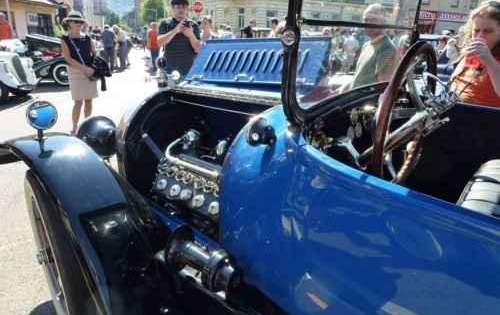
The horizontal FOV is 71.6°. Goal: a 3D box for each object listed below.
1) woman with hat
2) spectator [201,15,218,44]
[{"bbox_3d":[-2.406,-1.125,4.831,0.550,1.670,0.380,-9,23,-30],"label":"woman with hat"},{"bbox_3d":[-0.614,-1.113,4.986,0.460,1.710,0.320,13,22,26],"label":"spectator"}]

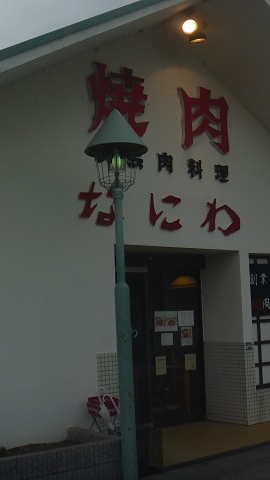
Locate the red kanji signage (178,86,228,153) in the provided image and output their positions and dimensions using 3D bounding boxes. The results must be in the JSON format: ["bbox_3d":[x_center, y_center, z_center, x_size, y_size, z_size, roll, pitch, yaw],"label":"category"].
[{"bbox_3d":[0.933,-1.573,8.566,0.900,0.865,0.070,3,-8,-39],"label":"red kanji signage"}]

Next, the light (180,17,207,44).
[{"bbox_3d":[0.725,-2.576,7.908,0.240,0.280,0.260,-5,-7,28],"label":"light"}]

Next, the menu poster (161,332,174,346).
[{"bbox_3d":[0.445,1.355,8.797,0.210,0.172,0.020,3,-8,-39],"label":"menu poster"}]

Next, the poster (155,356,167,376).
[{"bbox_3d":[0.356,1.688,8.678,0.187,0.250,0.020,3,-8,-39],"label":"poster"}]

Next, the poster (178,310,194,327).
[{"bbox_3d":[0.724,1.103,9.060,0.300,0.212,0.020,3,-8,-39],"label":"poster"}]

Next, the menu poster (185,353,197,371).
[{"bbox_3d":[0.784,1.704,9.025,0.205,0.230,0.020,3,-8,-39],"label":"menu poster"}]

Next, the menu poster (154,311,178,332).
[{"bbox_3d":[0.430,1.113,8.819,0.420,0.280,0.010,2,-7,-39],"label":"menu poster"}]

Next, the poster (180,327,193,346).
[{"bbox_3d":[0.731,1.347,9.033,0.215,0.262,0.010,2,-7,-39],"label":"poster"}]

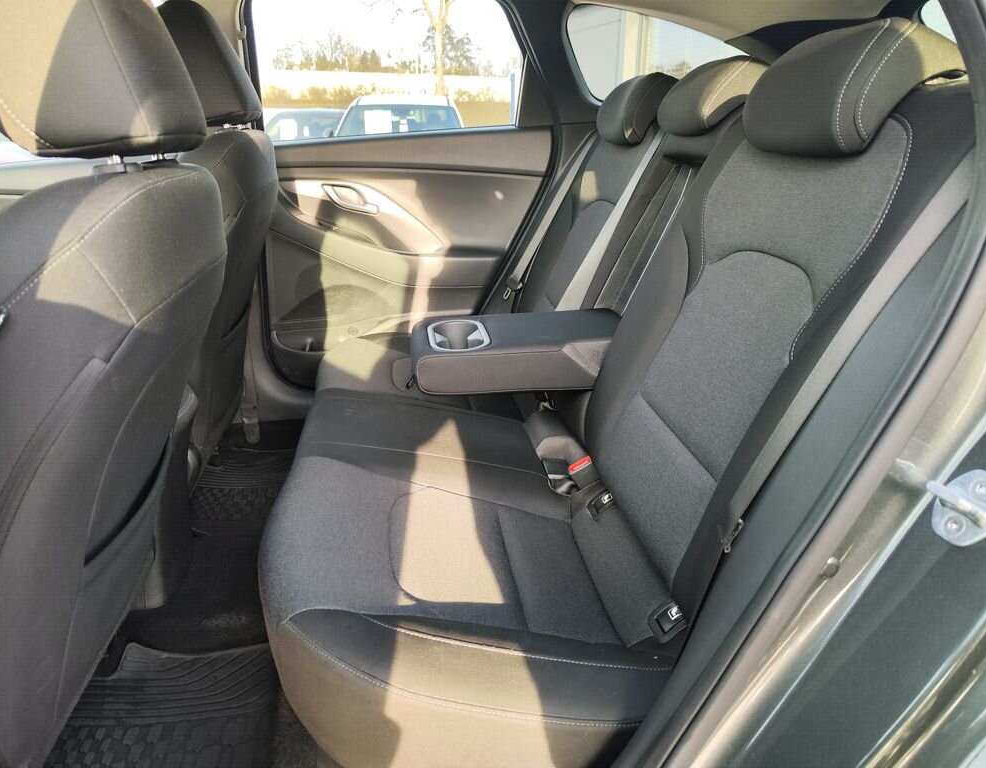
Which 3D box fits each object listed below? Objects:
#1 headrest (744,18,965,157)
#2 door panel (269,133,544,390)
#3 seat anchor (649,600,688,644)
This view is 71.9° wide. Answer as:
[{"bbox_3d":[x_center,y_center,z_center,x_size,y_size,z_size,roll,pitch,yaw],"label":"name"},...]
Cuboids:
[{"bbox_3d":[0.401,-0.335,0.789,0.125,0.140,0.260,8,20,-12],"label":"headrest"},{"bbox_3d":[-0.223,-0.314,1.818,0.770,0.690,0.100,-3,22,-8],"label":"door panel"},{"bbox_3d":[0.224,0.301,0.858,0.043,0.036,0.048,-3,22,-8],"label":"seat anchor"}]

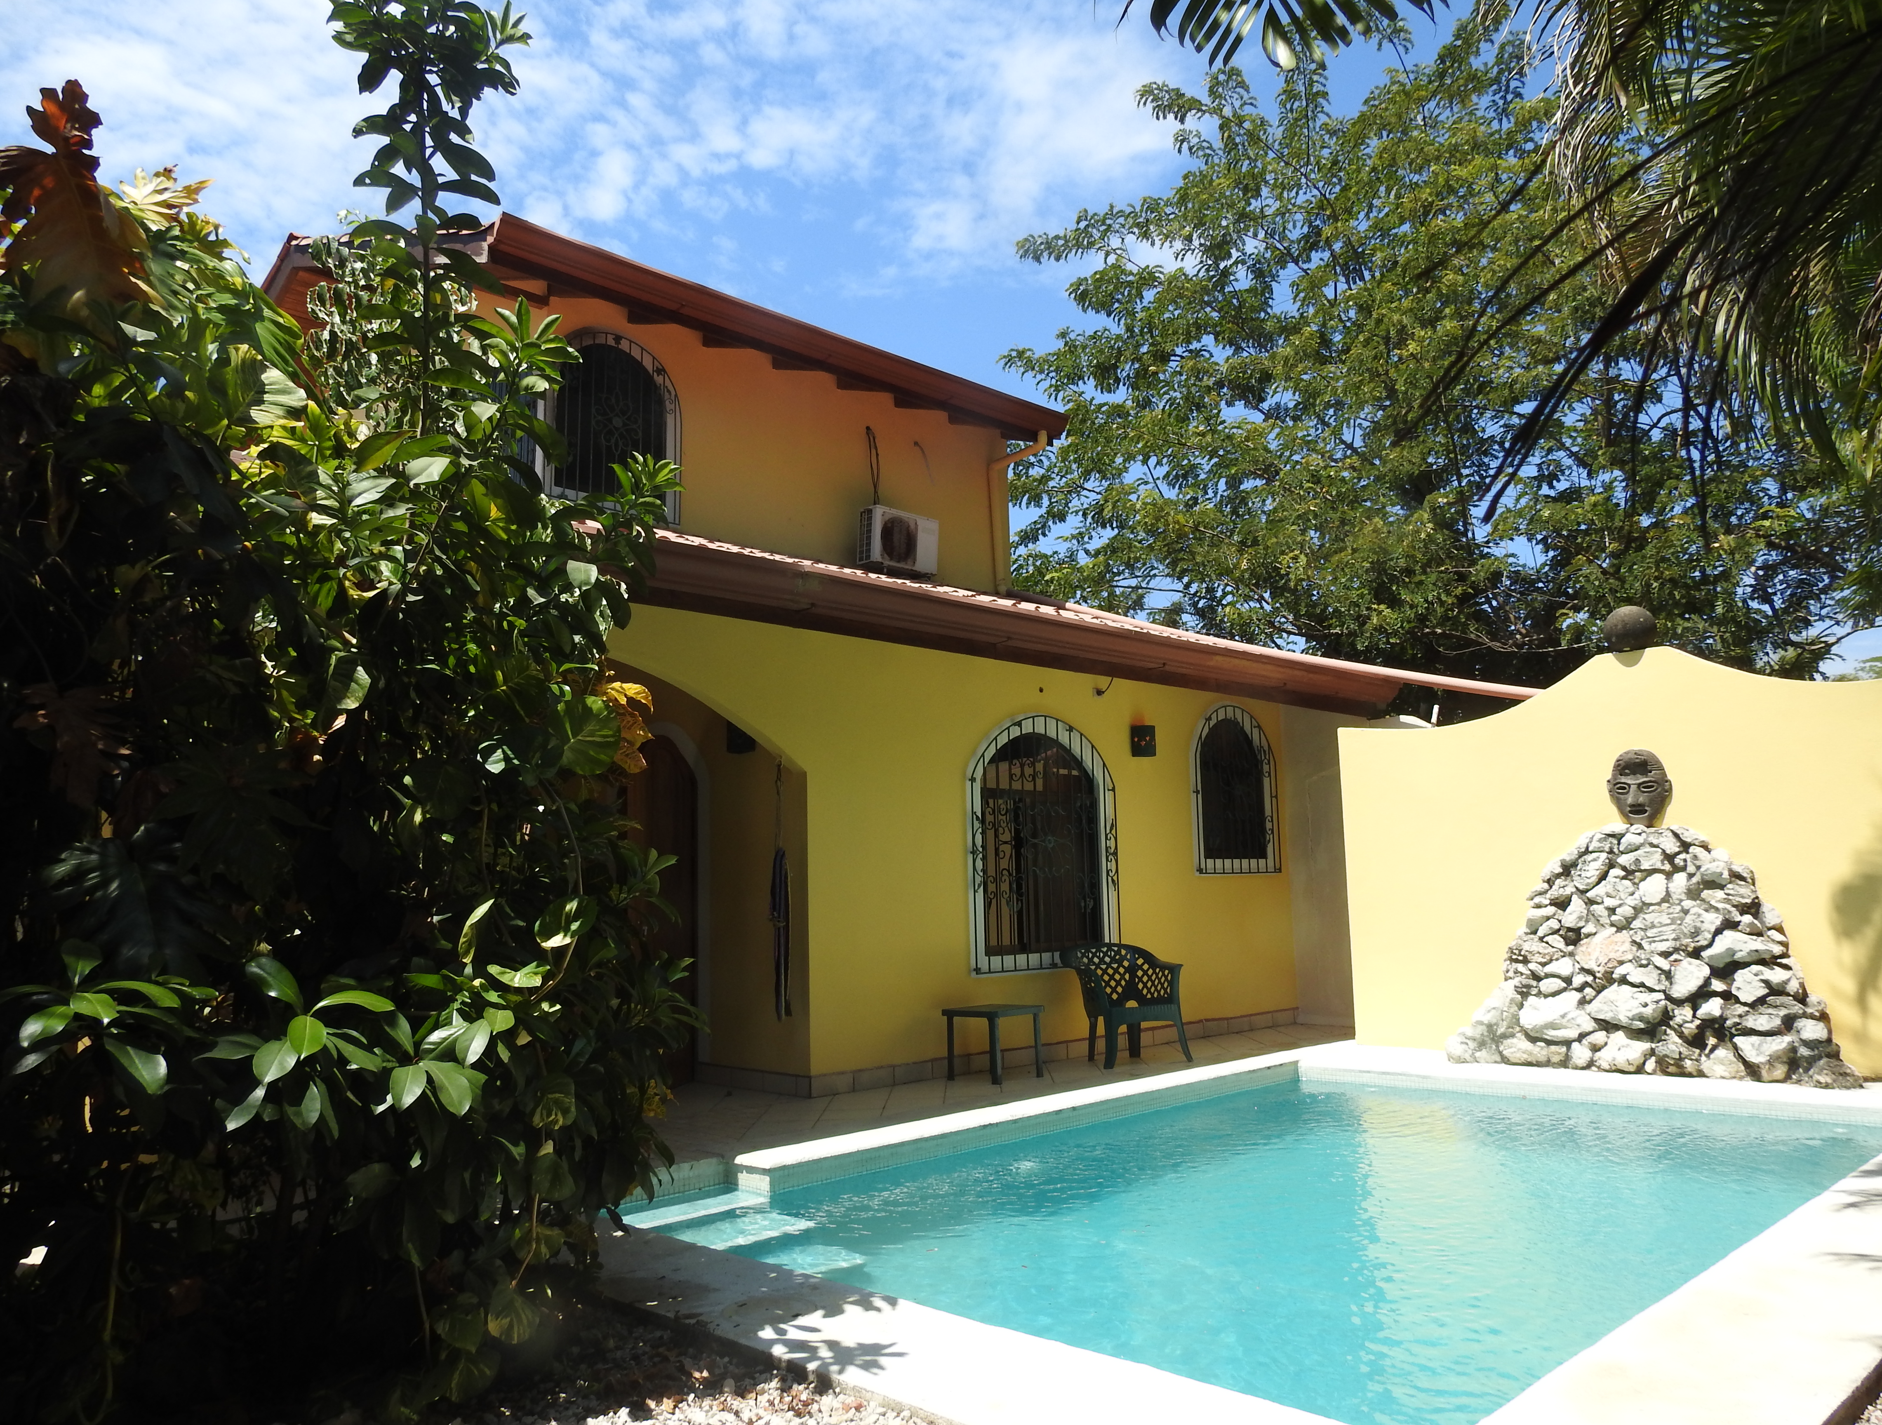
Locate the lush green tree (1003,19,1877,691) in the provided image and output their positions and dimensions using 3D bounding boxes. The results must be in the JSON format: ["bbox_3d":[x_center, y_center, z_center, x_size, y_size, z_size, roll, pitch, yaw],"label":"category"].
[{"bbox_3d":[6.170,-2.878,16.568,10.800,12.600,9.800,-5,-9,21],"label":"lush green tree"}]

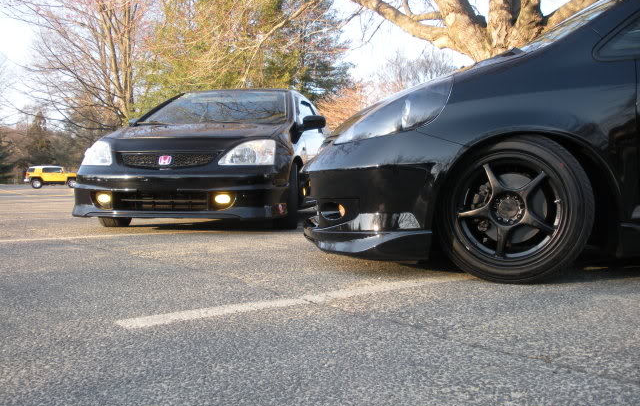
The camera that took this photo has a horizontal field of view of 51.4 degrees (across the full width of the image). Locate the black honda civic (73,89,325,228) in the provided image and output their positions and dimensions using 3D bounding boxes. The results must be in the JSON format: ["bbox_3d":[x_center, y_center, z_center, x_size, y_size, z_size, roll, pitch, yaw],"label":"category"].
[{"bbox_3d":[-0.807,-0.523,6.731,1.730,1.390,4.210,1,2,9],"label":"black honda civic"}]

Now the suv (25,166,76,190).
[{"bbox_3d":[-21.909,-2.090,54.800,4.620,1.840,1.900,0,2,-22],"label":"suv"}]

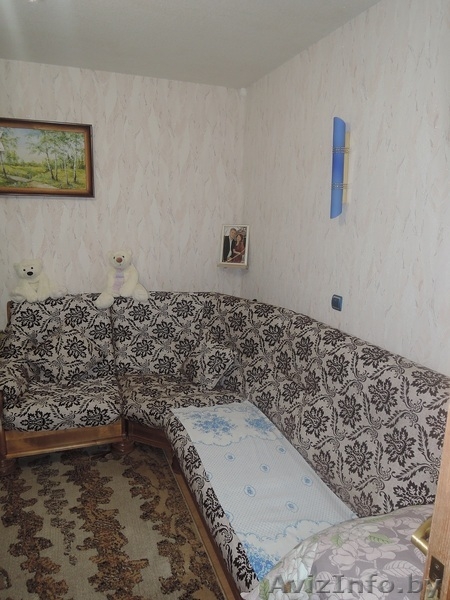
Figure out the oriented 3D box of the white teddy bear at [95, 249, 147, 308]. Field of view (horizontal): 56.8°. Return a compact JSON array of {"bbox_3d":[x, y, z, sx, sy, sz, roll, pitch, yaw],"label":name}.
[{"bbox_3d":[-0.757,-0.163,3.056,0.385,0.405,0.250,-3,12,-18],"label":"white teddy bear"}]

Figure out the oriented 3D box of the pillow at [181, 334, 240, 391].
[{"bbox_3d":[-0.100,0.399,2.680,0.300,0.300,0.120,38,0,18],"label":"pillow"}]

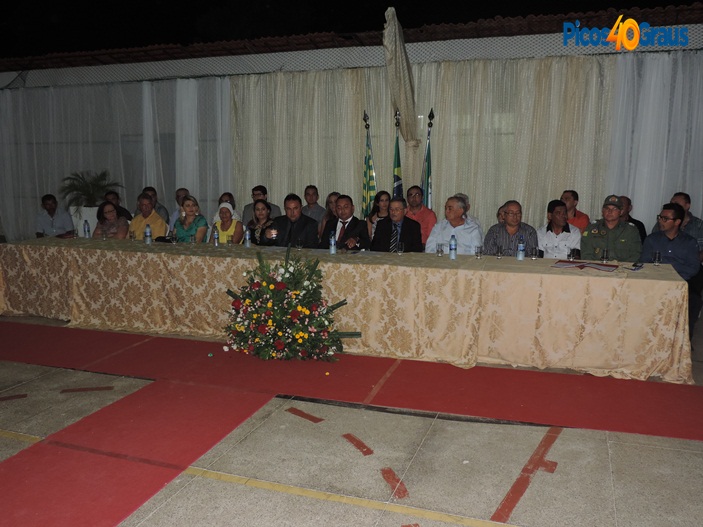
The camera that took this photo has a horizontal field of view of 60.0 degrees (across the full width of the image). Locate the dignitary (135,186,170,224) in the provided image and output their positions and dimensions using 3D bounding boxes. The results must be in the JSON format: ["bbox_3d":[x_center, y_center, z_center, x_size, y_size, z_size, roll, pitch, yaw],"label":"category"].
[{"bbox_3d":[-2.538,-0.289,7.618,0.470,1.330,0.760,2,9,7],"label":"dignitary"}]

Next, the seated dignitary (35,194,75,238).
[{"bbox_3d":[-3.596,-0.200,7.281,0.500,1.223,0.740,0,9,-2],"label":"seated dignitary"}]

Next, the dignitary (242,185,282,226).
[{"bbox_3d":[-1.172,-0.278,7.440,0.520,1.325,0.760,2,9,15],"label":"dignitary"}]

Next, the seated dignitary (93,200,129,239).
[{"bbox_3d":[-2.770,-0.115,6.891,0.470,1.200,0.760,2,9,7],"label":"seated dignitary"}]

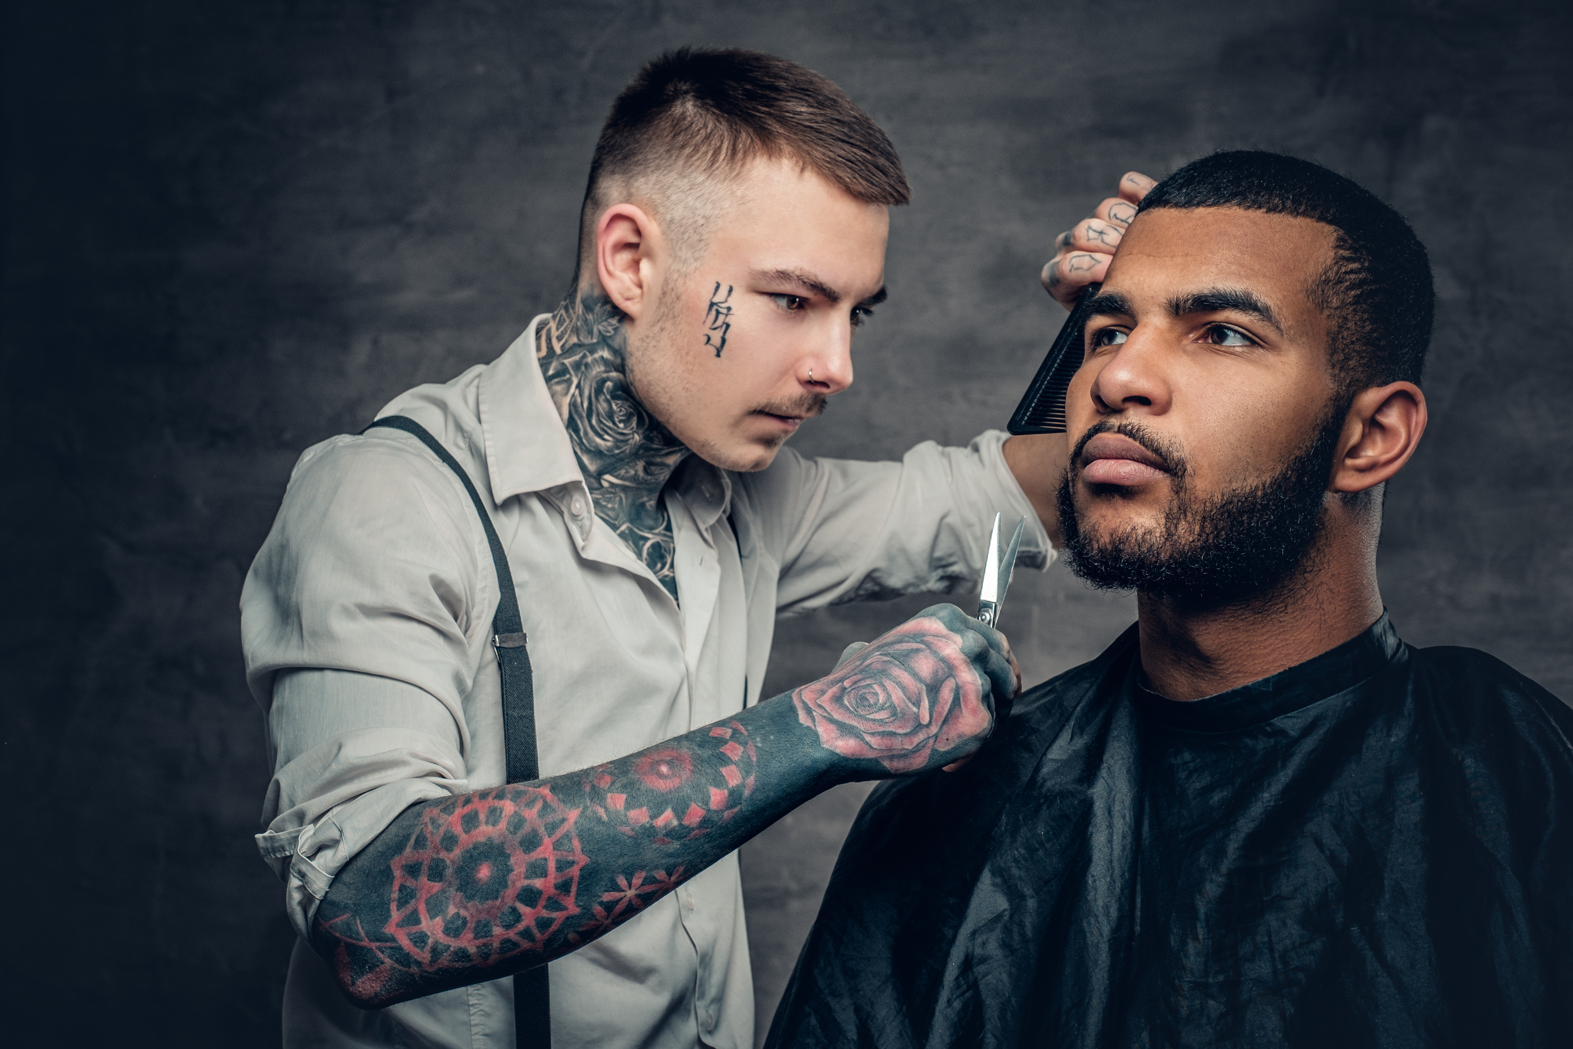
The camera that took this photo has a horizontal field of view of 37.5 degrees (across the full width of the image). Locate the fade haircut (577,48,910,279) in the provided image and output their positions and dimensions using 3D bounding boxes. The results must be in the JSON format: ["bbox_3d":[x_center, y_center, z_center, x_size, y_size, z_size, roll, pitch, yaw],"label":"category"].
[{"bbox_3d":[-0.020,-0.202,1.382,0.216,0.171,0.162,32,16,30],"label":"fade haircut"}]

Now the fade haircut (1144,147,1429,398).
[{"bbox_3d":[0.245,-0.116,1.212,0.166,0.155,0.202,4,-7,40],"label":"fade haircut"}]

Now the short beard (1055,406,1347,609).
[{"bbox_3d":[0.189,-0.015,1.154,0.148,0.115,0.110,4,-7,40],"label":"short beard"}]

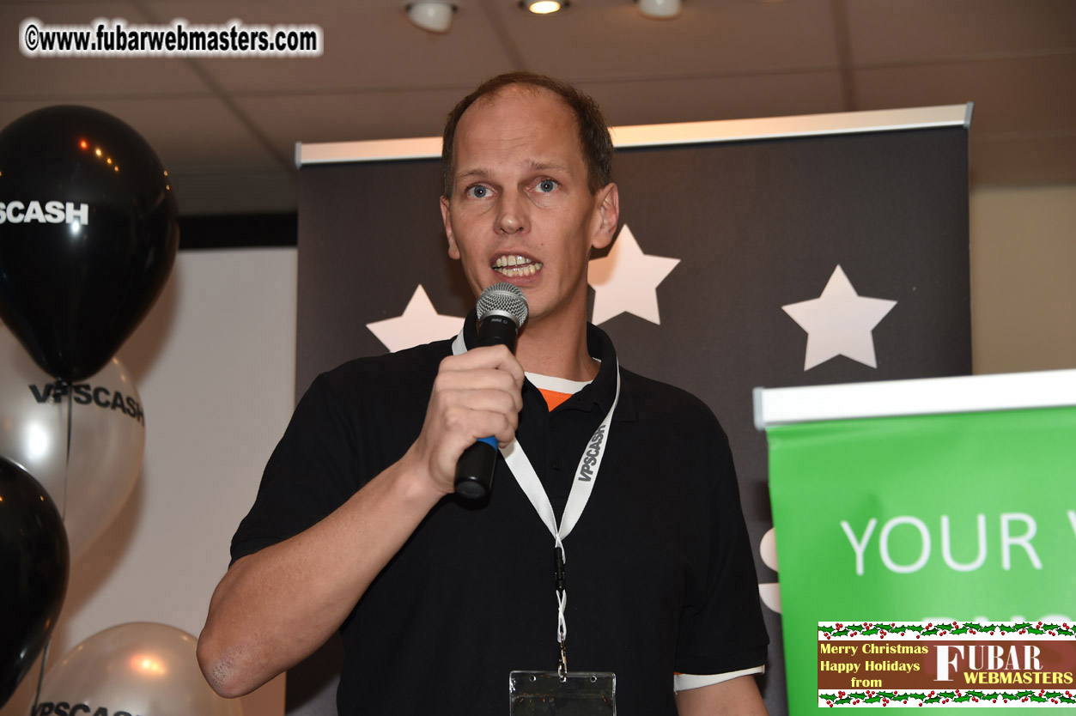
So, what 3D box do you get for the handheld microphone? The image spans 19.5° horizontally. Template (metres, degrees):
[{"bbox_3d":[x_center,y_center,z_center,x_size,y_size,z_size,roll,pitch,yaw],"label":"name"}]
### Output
[{"bbox_3d":[-0.047,0.028,2.990,0.051,0.246,0.051,9,-33,0],"label":"handheld microphone"}]

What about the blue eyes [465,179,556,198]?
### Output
[{"bbox_3d":[-0.027,-0.167,3.085,0.093,0.017,0.025,-5,-8,11],"label":"blue eyes"}]

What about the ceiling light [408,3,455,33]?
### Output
[{"bbox_3d":[-0.184,-0.588,5.420,0.085,0.052,0.085,6,-11,-30],"label":"ceiling light"}]

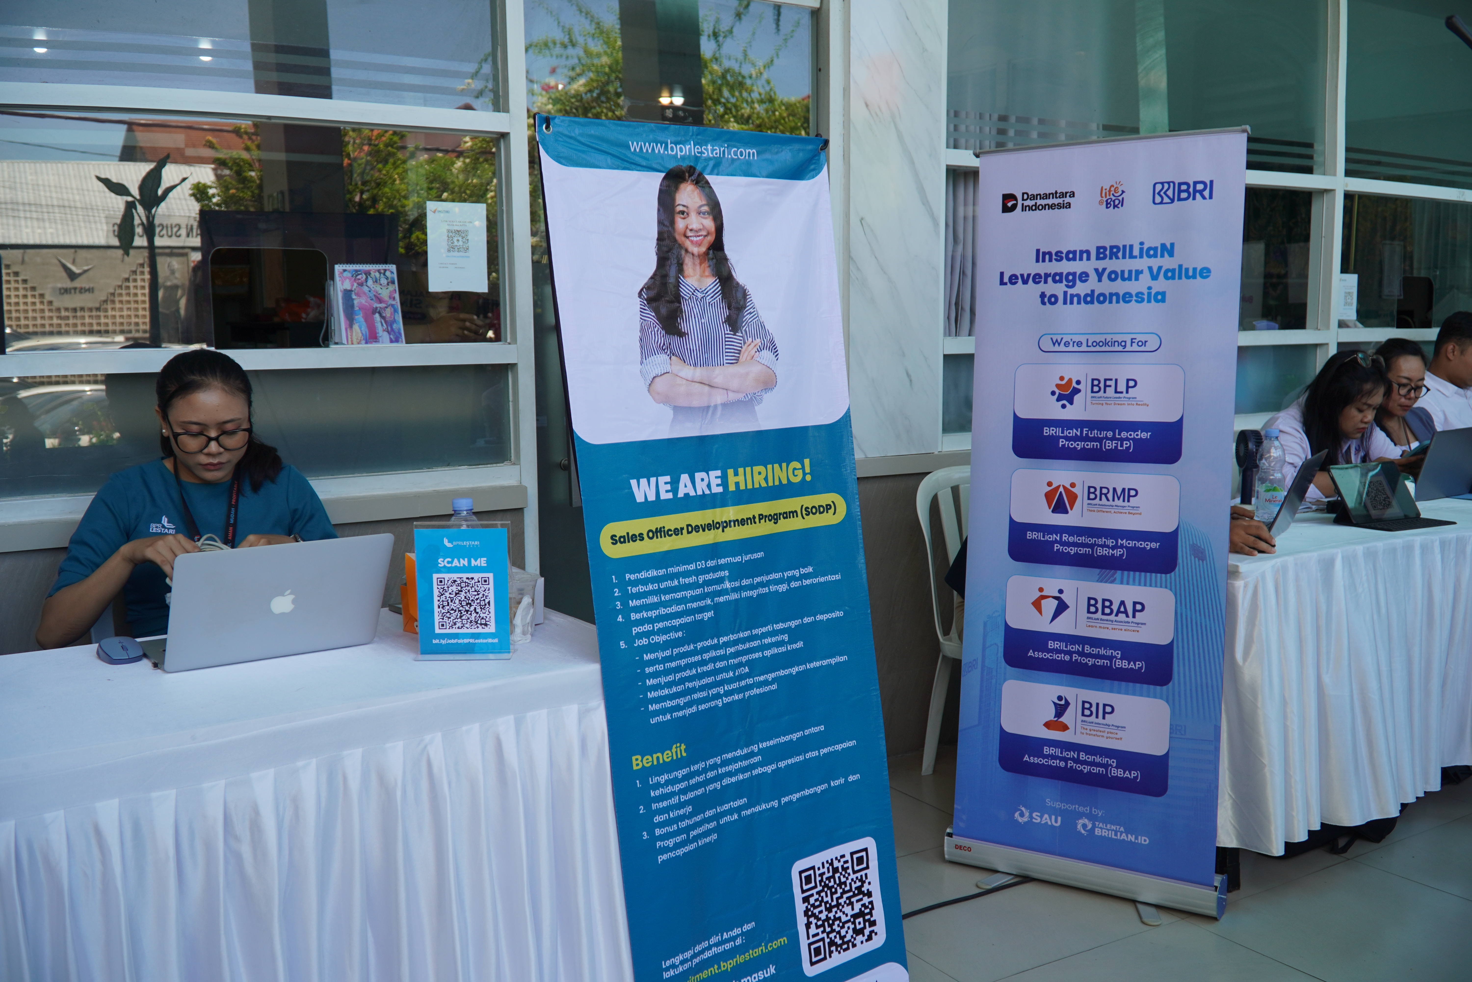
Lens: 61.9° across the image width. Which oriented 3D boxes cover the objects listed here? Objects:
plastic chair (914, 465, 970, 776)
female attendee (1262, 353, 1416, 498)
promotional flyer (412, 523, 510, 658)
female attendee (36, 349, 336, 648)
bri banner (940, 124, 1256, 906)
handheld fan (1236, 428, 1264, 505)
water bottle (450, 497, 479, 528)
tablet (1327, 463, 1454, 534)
[{"bbox_3d":[0.866,0.402,3.517,0.450,0.900,0.520,-4,7,-33],"label":"plastic chair"},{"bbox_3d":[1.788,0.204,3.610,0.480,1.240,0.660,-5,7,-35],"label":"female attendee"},{"bbox_3d":[-0.432,0.155,1.934,0.152,0.213,0.060,-1,6,1],"label":"promotional flyer"},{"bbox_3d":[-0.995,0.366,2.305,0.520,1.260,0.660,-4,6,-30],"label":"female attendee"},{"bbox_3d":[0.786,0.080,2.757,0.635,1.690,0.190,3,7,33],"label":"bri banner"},{"bbox_3d":[1.451,-0.068,3.462,0.052,0.212,0.105,0,6,7],"label":"handheld fan"},{"bbox_3d":[-0.458,0.123,2.081,0.065,0.236,0.065,-1,6,0],"label":"water bottle"},{"bbox_3d":[1.796,0.000,3.382,0.283,0.172,0.250,-4,6,-29],"label":"tablet"}]

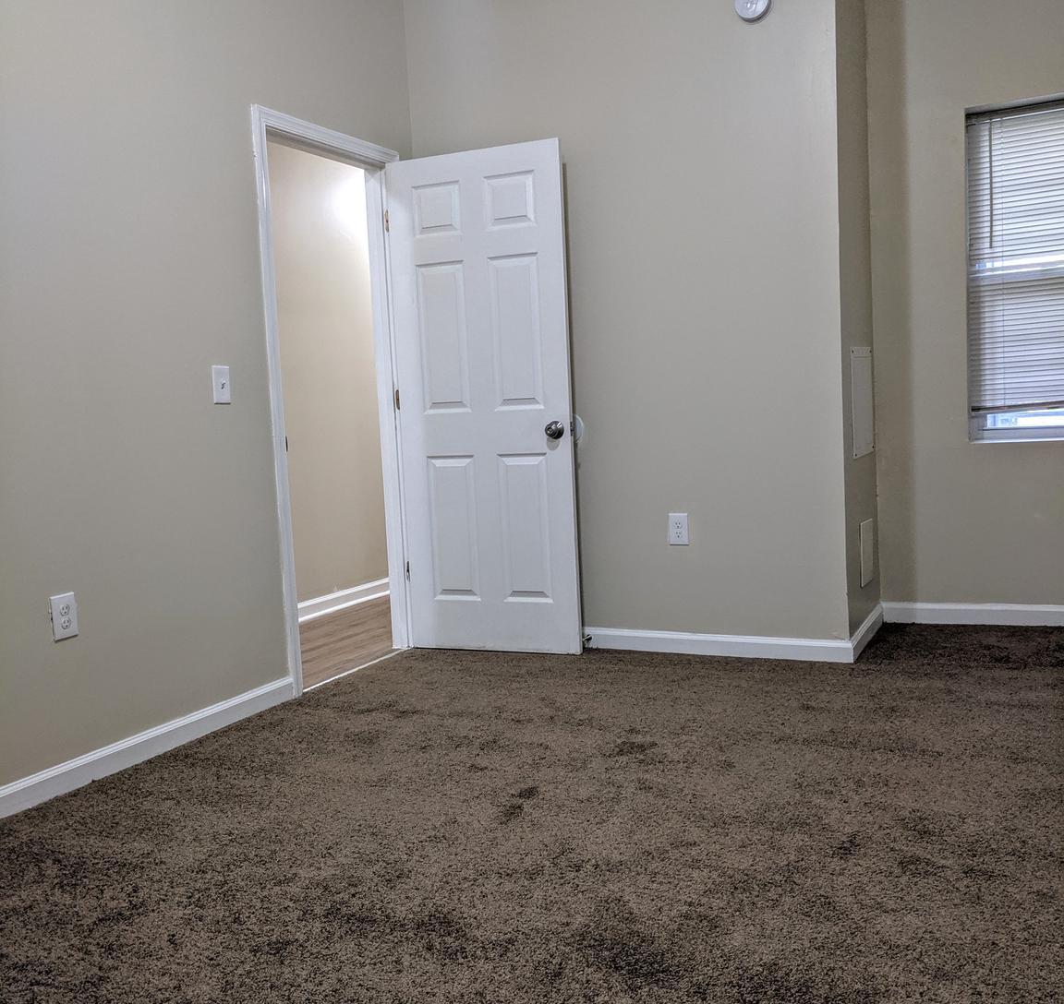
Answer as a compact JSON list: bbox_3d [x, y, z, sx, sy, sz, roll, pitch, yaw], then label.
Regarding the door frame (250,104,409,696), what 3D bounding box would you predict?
[{"bbox_3d":[-0.758,-0.368,4.182,0.136,2.098,0.890,0,5,27],"label":"door frame"}]

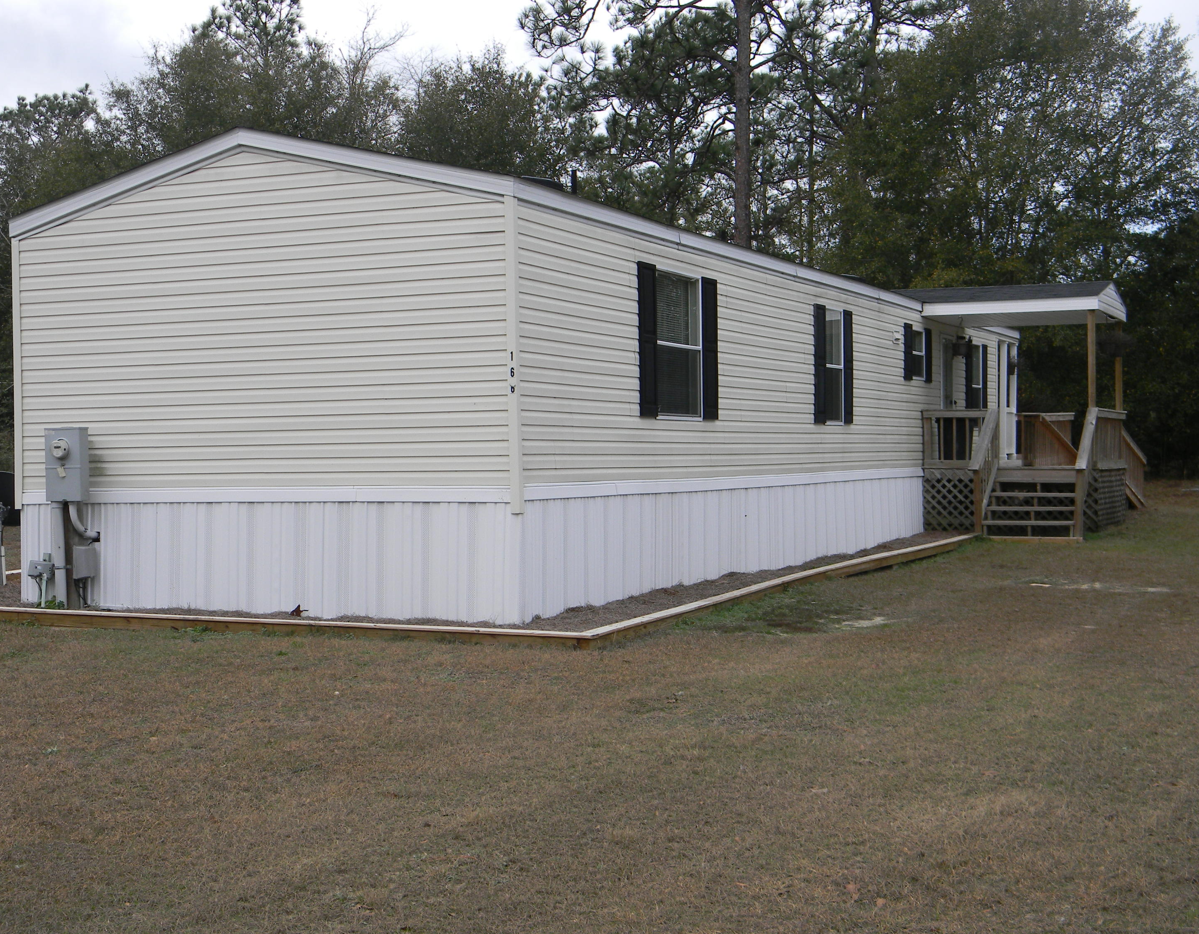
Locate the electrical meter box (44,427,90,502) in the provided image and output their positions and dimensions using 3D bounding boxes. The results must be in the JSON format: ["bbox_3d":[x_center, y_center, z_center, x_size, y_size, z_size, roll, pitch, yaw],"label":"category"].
[{"bbox_3d":[-4.509,-0.021,14.300,0.365,0.620,0.170,0,0,25],"label":"electrical meter box"}]

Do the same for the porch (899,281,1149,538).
[{"bbox_3d":[6.212,-0.808,24.905,2.770,3.620,5.350,0,0,25],"label":"porch"}]

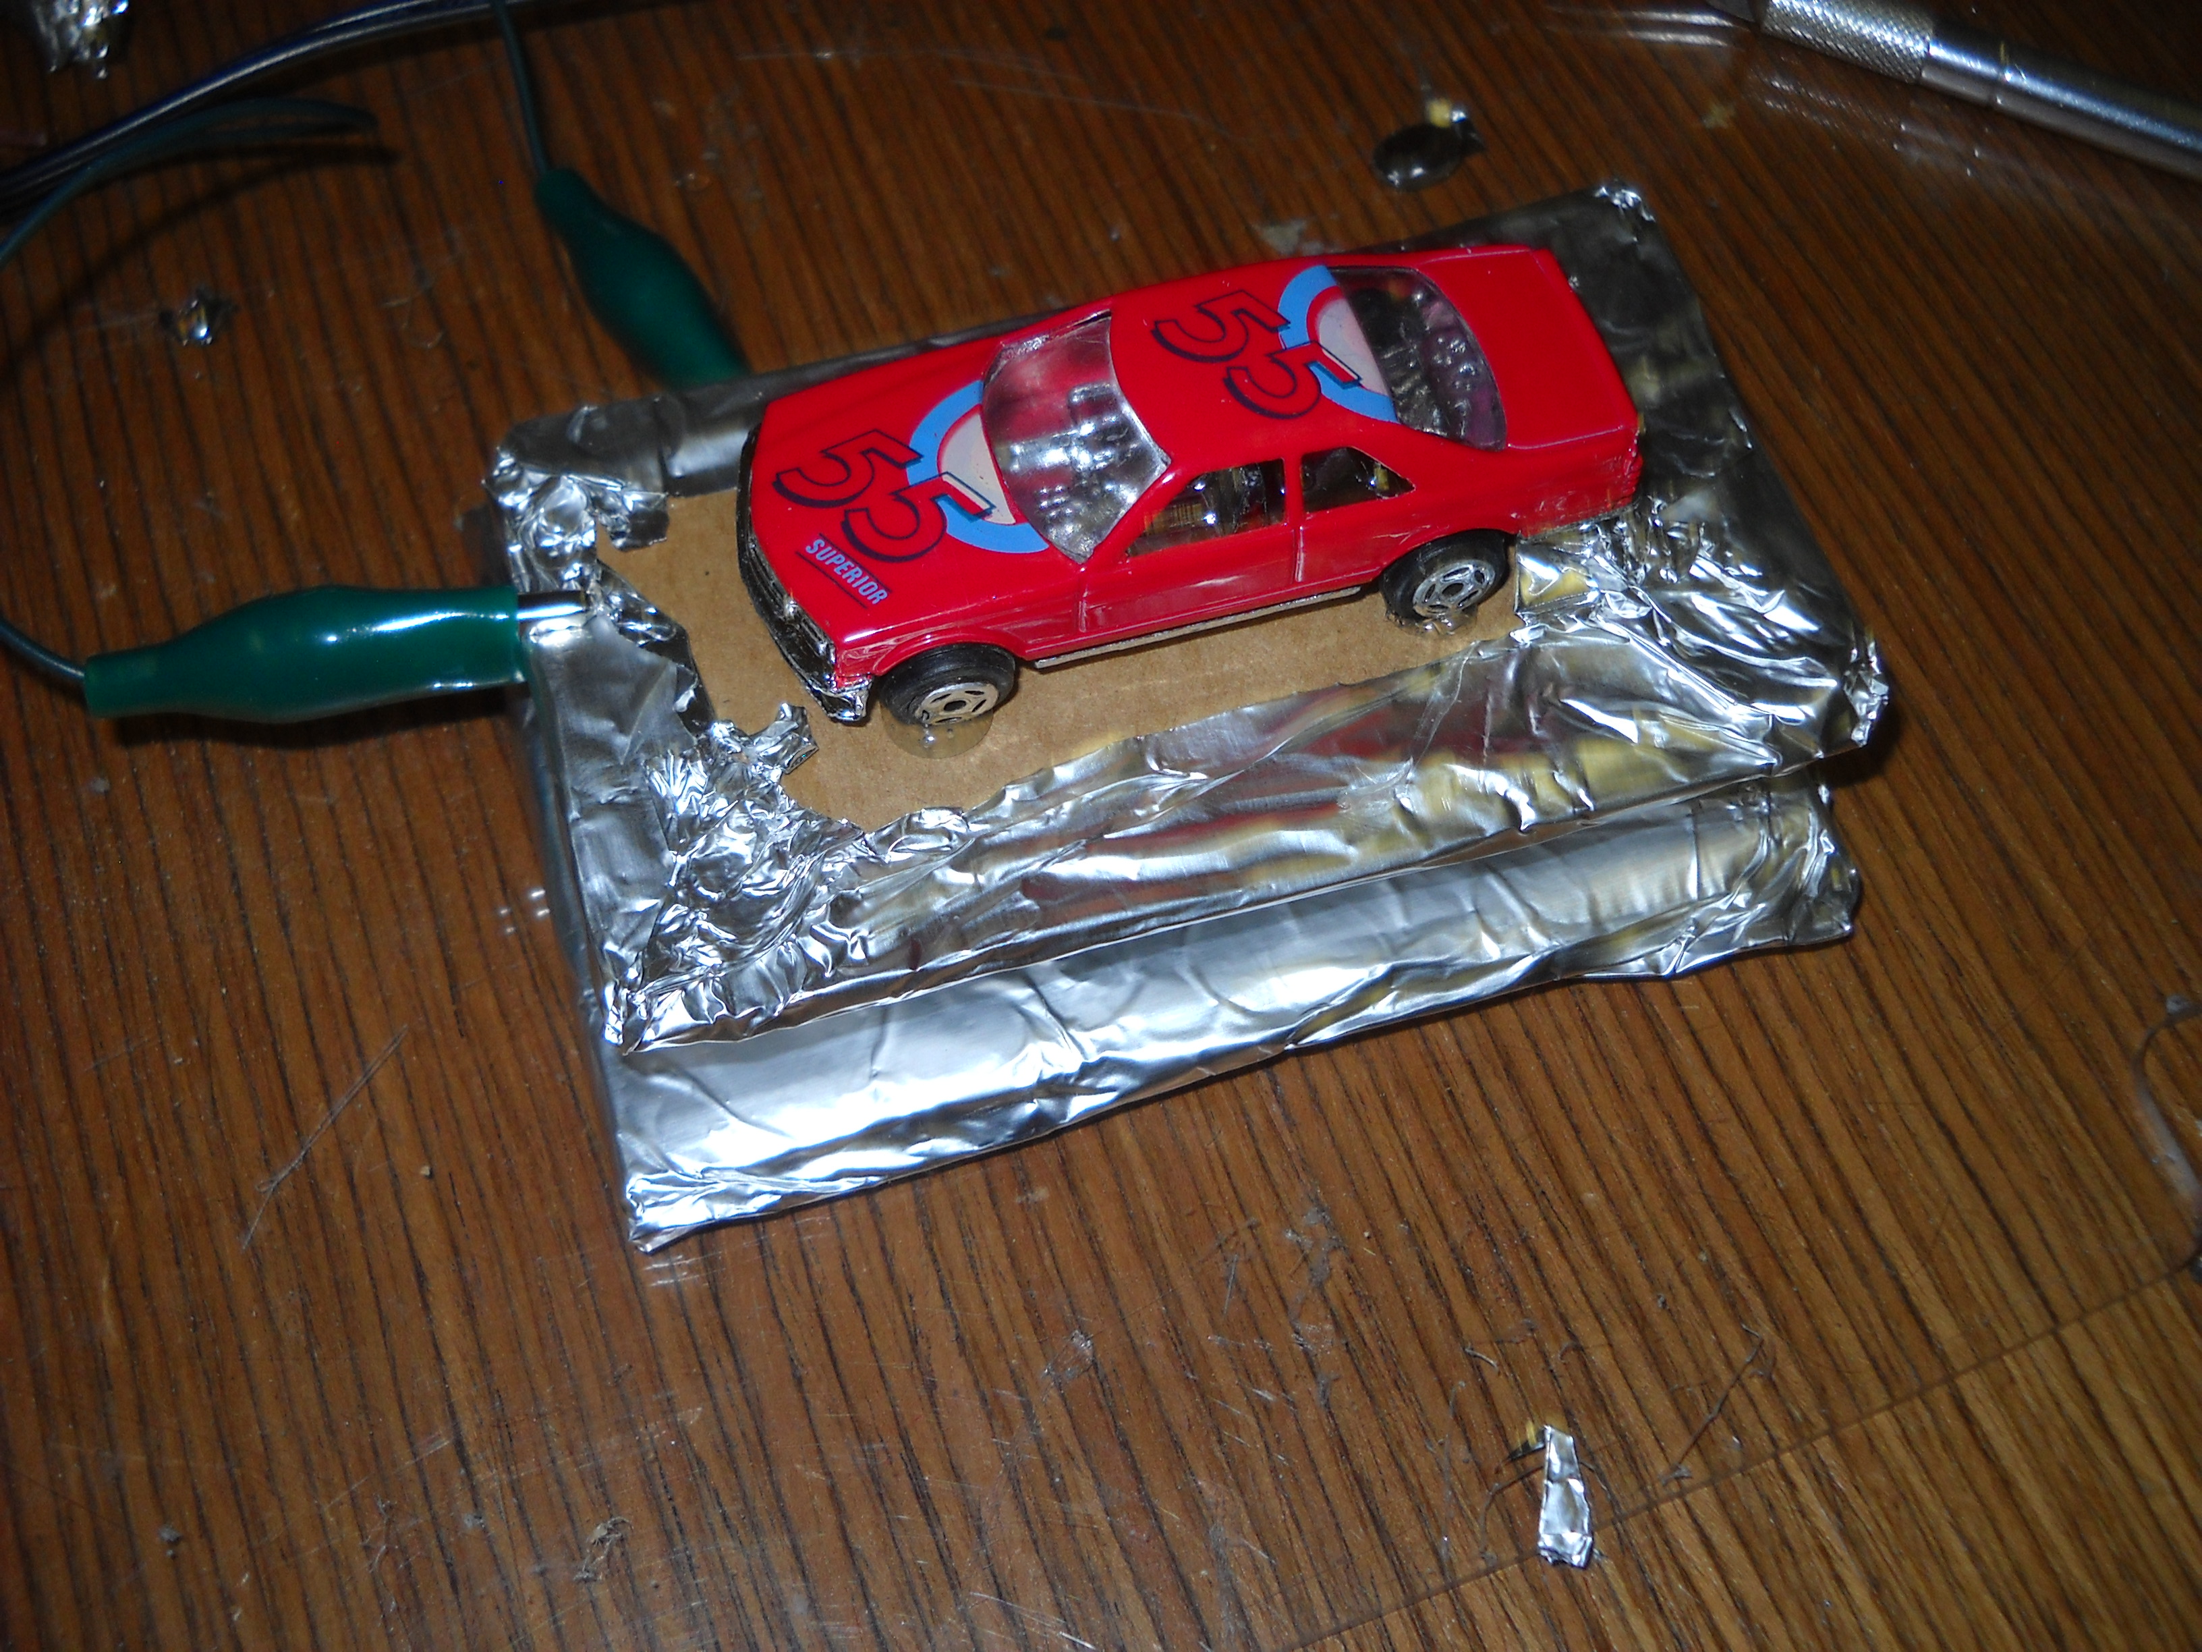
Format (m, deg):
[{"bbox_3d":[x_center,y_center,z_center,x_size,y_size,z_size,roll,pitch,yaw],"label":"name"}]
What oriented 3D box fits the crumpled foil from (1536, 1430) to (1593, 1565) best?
[{"bbox_3d":[0.039,0.056,0.219,0.004,0.003,0.011,2,61,1],"label":"crumpled foil"}]

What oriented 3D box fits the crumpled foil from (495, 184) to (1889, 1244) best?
[{"bbox_3d":[0.007,-0.014,0.249,0.120,0.018,0.080,-14,62,-8],"label":"crumpled foil"}]

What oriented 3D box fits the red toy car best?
[{"bbox_3d":[0.009,-0.034,0.238,0.077,0.023,0.031,-14,62,-8],"label":"red toy car"}]

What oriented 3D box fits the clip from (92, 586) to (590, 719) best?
[{"bbox_3d":[-0.072,-0.017,0.245,0.050,0.013,0.012,-7,61,7],"label":"clip"}]

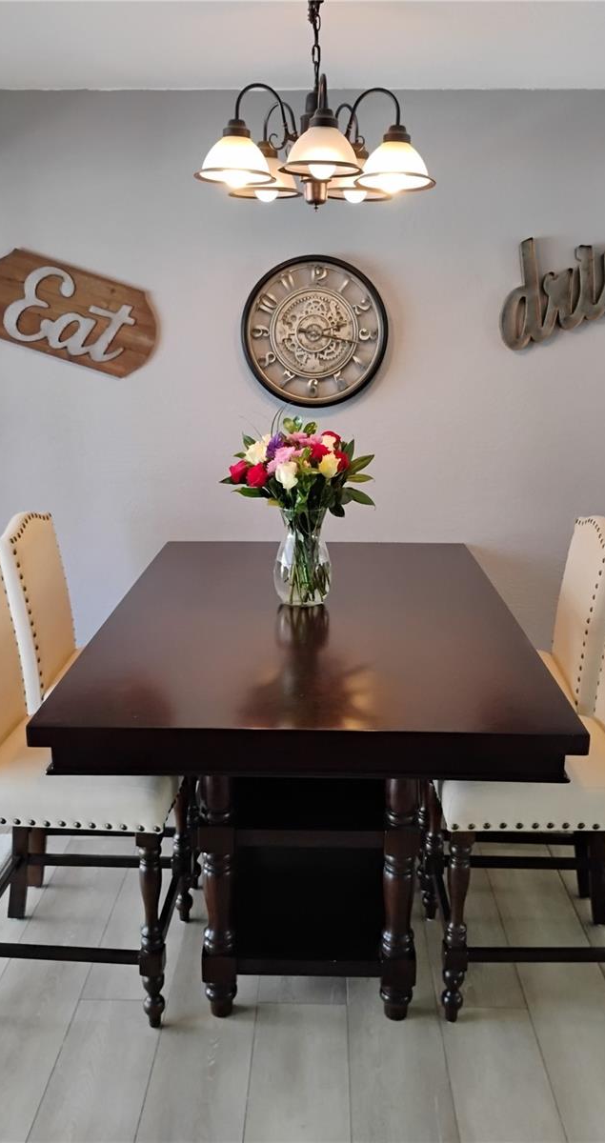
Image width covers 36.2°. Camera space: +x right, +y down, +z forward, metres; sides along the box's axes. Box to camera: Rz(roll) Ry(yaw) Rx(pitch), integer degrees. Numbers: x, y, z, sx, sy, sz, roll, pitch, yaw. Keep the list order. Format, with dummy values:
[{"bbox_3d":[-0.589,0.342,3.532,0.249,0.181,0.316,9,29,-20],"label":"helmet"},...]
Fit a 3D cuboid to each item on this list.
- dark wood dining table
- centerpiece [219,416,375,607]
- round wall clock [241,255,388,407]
[{"bbox_3d":[0.025,0.544,2.651,1.065,0.920,1.618,1,14,1],"label":"dark wood dining table"},{"bbox_3d":[-0.010,-0.166,2.514,0.410,0.525,0.390,1,14,1],"label":"centerpiece"},{"bbox_3d":[0.041,-0.802,3.113,0.500,0.500,0.060,1,14,1],"label":"round wall clock"}]

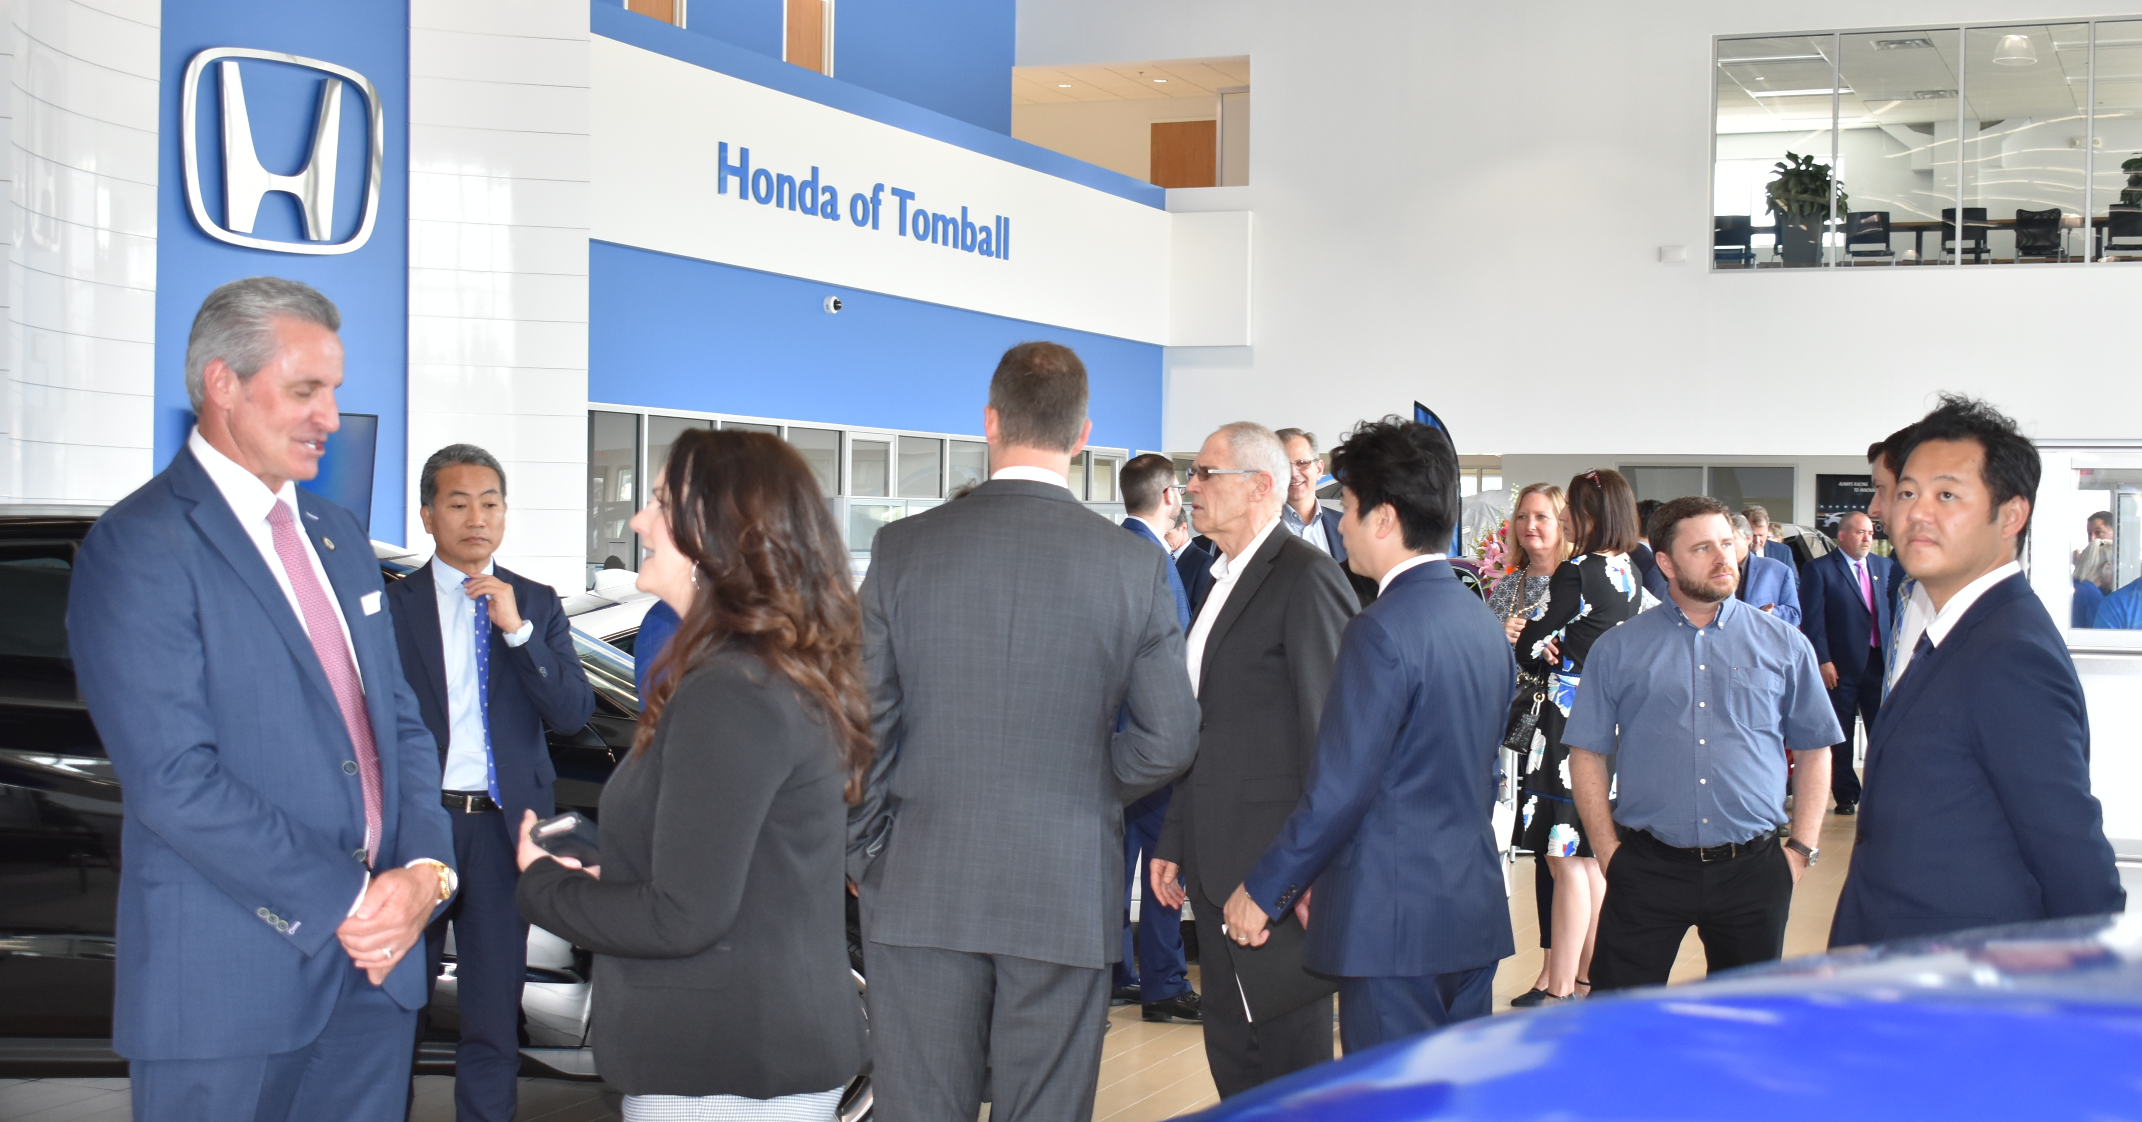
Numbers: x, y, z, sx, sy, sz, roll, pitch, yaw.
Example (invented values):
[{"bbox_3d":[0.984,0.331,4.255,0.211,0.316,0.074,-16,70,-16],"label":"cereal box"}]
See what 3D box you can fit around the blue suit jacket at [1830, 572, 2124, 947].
[{"bbox_3d":[1.210,0.369,3.650,0.310,0.700,0.450,0,1,-31],"label":"blue suit jacket"}]

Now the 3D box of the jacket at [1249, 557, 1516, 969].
[{"bbox_3d":[0.513,0.343,4.500,0.360,0.680,0.470,1,1,37],"label":"jacket"}]

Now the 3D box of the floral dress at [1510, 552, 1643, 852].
[{"bbox_3d":[1.727,0.489,9.250,0.380,1.050,0.420,1,1,33],"label":"floral dress"}]

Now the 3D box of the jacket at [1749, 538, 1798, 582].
[{"bbox_3d":[4.226,0.231,16.800,0.520,0.720,0.320,1,1,23],"label":"jacket"}]

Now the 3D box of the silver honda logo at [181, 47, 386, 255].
[{"bbox_3d":[-4.822,-2.517,16.800,0.120,1.200,1.430,1,1,40],"label":"silver honda logo"}]

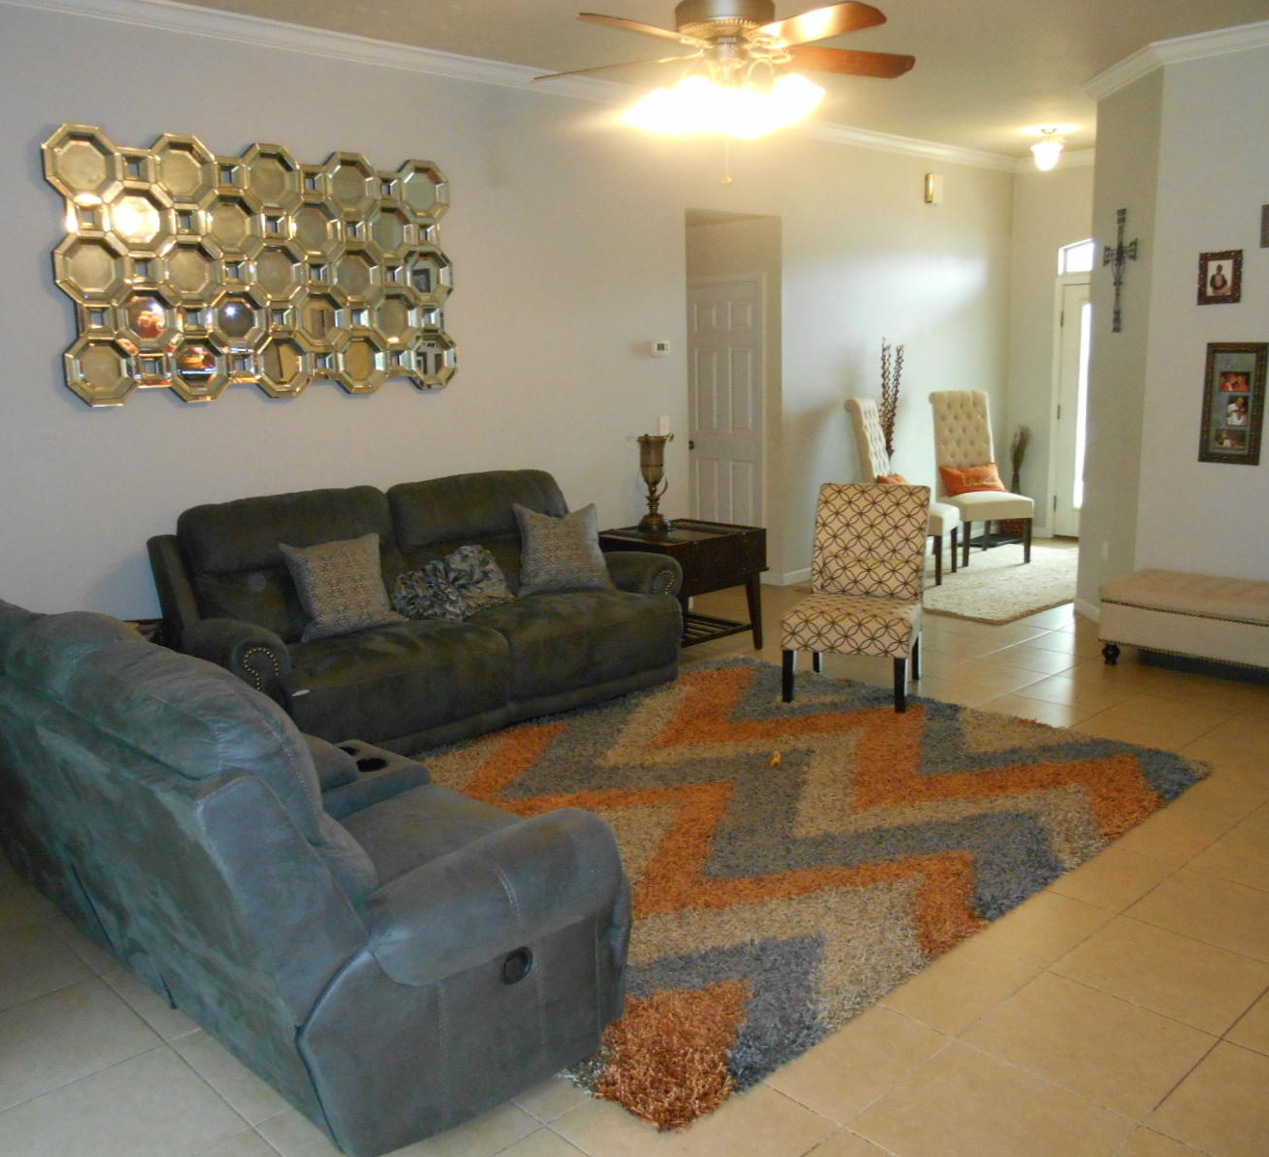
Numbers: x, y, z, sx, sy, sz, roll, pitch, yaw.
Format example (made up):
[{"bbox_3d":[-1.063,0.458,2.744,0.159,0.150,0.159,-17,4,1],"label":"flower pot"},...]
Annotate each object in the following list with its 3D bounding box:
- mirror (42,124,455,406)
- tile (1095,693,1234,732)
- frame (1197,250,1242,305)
[{"bbox_3d":[-1.595,-1.366,5.189,1.863,1.075,0.050,-11,15,-42],"label":"mirror"},{"bbox_3d":[2.284,0.583,4.937,0.419,0.010,0.419,-11,14,-42],"label":"tile"},{"bbox_3d":[2.841,-1.462,5.632,0.022,0.242,0.197,-11,15,-43],"label":"frame"}]

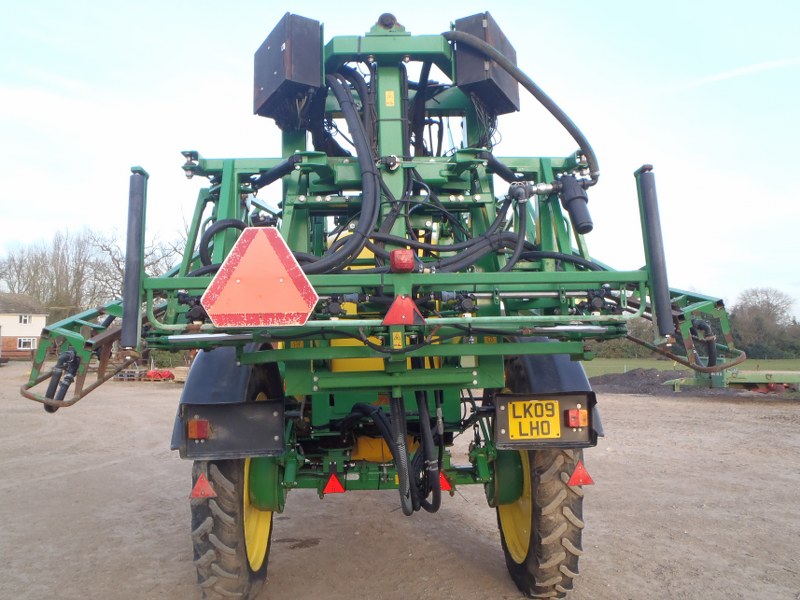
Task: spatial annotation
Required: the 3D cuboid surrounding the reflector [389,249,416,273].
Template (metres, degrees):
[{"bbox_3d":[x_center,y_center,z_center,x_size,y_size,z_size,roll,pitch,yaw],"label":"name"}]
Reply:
[{"bbox_3d":[0.009,-0.140,2.320,0.085,0.080,0.055,0,-4,-6],"label":"reflector"}]

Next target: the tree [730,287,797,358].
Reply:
[{"bbox_3d":[39.322,2.434,70.000,6.800,7.600,6.500,-3,-4,27],"label":"tree"}]

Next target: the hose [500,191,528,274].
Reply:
[{"bbox_3d":[0.435,-0.257,2.460,0.100,0.300,0.090,-1,-4,-3],"label":"hose"}]

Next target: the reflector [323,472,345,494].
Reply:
[{"bbox_3d":[-0.436,1.216,4.280,0.147,0.137,0.012,-1,-4,-3],"label":"reflector"}]

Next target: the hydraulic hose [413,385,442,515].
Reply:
[{"bbox_3d":[0.131,0.693,2.980,0.115,0.535,0.200,-1,-4,-3],"label":"hydraulic hose"}]

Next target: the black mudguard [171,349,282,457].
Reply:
[{"bbox_3d":[-0.940,0.570,3.970,0.600,0.630,1.050,-1,-4,-3],"label":"black mudguard"}]

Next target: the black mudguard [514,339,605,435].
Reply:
[{"bbox_3d":[0.785,0.520,4.060,0.580,0.600,1.050,-1,-4,-3],"label":"black mudguard"}]

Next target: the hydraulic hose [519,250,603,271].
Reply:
[{"bbox_3d":[0.640,-0.158,2.580,0.335,0.080,0.130,-1,-4,-3],"label":"hydraulic hose"}]

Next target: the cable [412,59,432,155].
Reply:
[{"bbox_3d":[0.099,-0.839,2.850,0.085,0.410,0.100,-1,-4,-3],"label":"cable"}]

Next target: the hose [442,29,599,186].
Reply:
[{"bbox_3d":[0.484,-0.773,2.600,0.590,0.590,0.200,-1,-4,-3],"label":"hose"}]

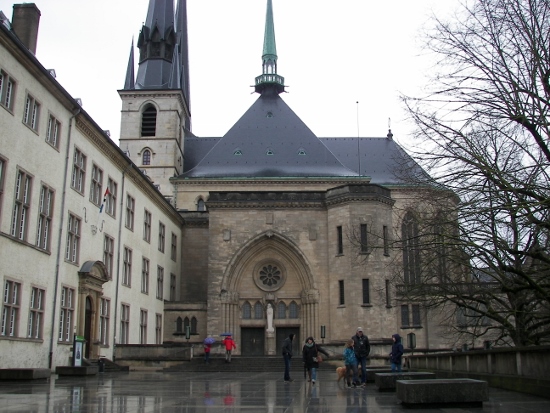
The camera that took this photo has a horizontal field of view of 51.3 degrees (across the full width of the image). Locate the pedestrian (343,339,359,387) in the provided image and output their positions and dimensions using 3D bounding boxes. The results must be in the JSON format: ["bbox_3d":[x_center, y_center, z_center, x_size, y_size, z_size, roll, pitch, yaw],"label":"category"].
[{"bbox_3d":[2.285,4.749,17.381,0.420,1.430,0.450,-5,-15,17],"label":"pedestrian"}]

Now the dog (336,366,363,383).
[{"bbox_3d":[2.610,5.892,20.052,0.900,0.528,0.300,1,-15,-6],"label":"dog"}]

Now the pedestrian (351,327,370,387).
[{"bbox_3d":[2.685,4.670,17.793,0.580,1.780,0.420,-2,-15,5],"label":"pedestrian"}]

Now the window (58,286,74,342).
[{"bbox_3d":[-10.804,5.561,29.570,0.300,2.871,1.736,-1,-15,4],"label":"window"}]

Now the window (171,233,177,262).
[{"bbox_3d":[-9.239,3.675,51.988,0.300,2.531,1.833,-1,-15,4],"label":"window"}]

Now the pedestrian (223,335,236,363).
[{"bbox_3d":[-3.046,9.520,38.449,0.600,1.720,0.450,-2,-15,8],"label":"pedestrian"}]

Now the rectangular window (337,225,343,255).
[{"bbox_3d":[5.576,2.921,49.161,0.200,2.500,0.600,13,-21,-41],"label":"rectangular window"}]

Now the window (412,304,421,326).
[{"bbox_3d":[11.594,8.922,46.750,0.620,1.720,0.200,0,-15,-3],"label":"window"}]

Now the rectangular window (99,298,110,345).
[{"bbox_3d":[-10.397,7.017,34.718,0.300,2.865,1.667,-1,-15,4],"label":"rectangular window"}]

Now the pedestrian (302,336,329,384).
[{"bbox_3d":[1.453,5.446,20.280,0.875,1.602,0.500,0,-15,-3],"label":"pedestrian"}]

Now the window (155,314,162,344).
[{"bbox_3d":[-10.539,11.167,51.611,0.200,2.900,1.850,-1,-15,4],"label":"window"}]

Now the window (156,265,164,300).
[{"bbox_3d":[-9.888,6.675,49.460,0.200,2.680,1.750,-1,-15,4],"label":"window"}]

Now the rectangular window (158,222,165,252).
[{"bbox_3d":[-9.925,2.726,50.111,0.200,2.458,1.787,-2,-15,4],"label":"rectangular window"}]

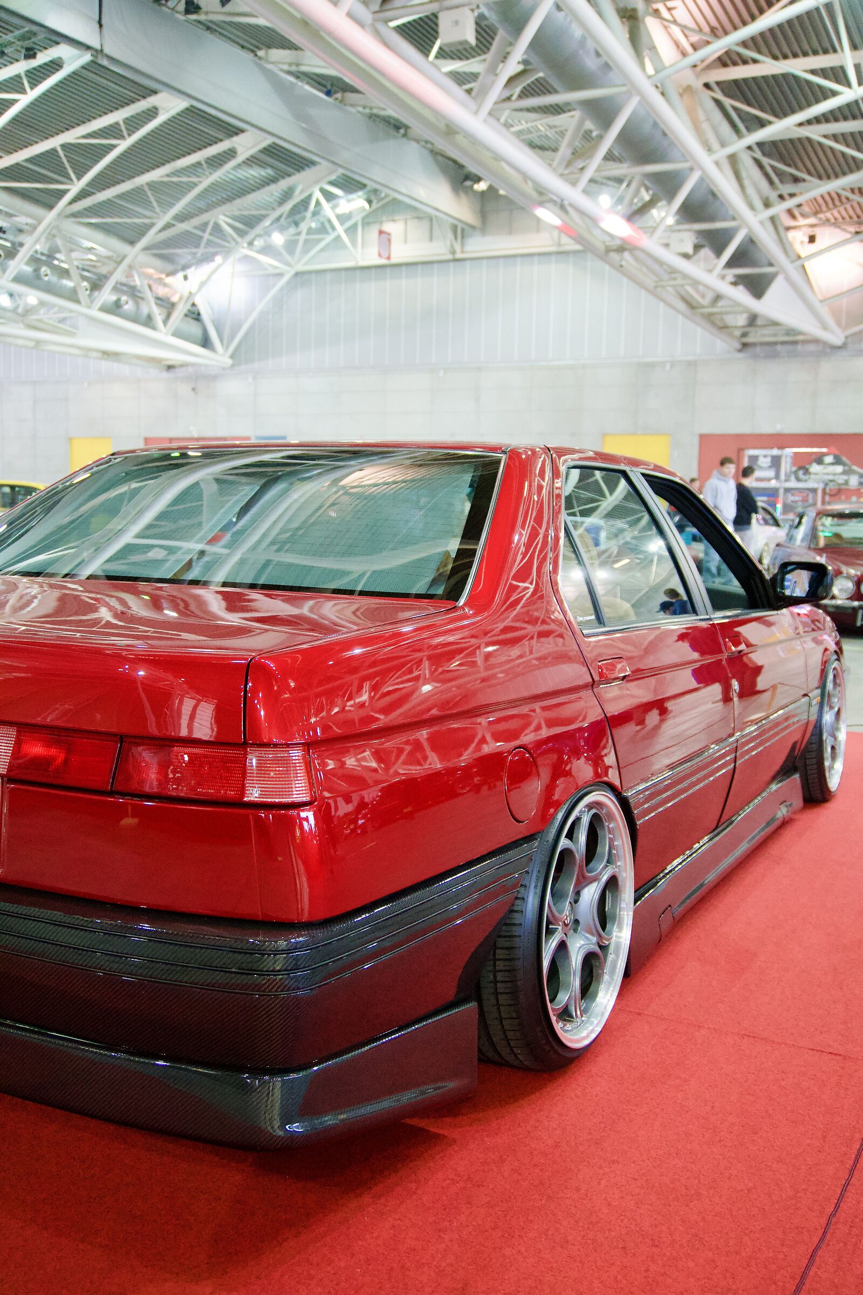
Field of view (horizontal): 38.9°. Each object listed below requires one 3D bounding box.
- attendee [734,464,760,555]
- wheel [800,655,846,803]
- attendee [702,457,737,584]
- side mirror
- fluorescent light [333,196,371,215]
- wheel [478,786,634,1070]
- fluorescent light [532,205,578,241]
[{"bbox_3d":[3.958,-1.444,15.501,0.340,1.737,0.480,-5,9,-42],"label":"attendee"},{"bbox_3d":[1.504,0.310,4.884,0.220,0.610,0.610,2,6,28],"label":"wheel"},{"bbox_3d":[3.289,-1.308,14.102,0.500,1.763,0.340,-5,9,-42],"label":"attendee"},{"bbox_3d":[1.255,-0.220,4.154,0.220,0.150,0.130,5,8,28],"label":"side mirror"},{"bbox_3d":[-1.689,-9.399,26.000,0.250,0.220,1.200,-3,8,-33],"label":"fluorescent light"},{"bbox_3d":[0.238,0.556,2.558,0.220,0.610,0.610,1,6,28],"label":"wheel"},{"bbox_3d":[1.640,-5.563,16.039,0.180,0.160,1.600,4,7,24],"label":"fluorescent light"}]

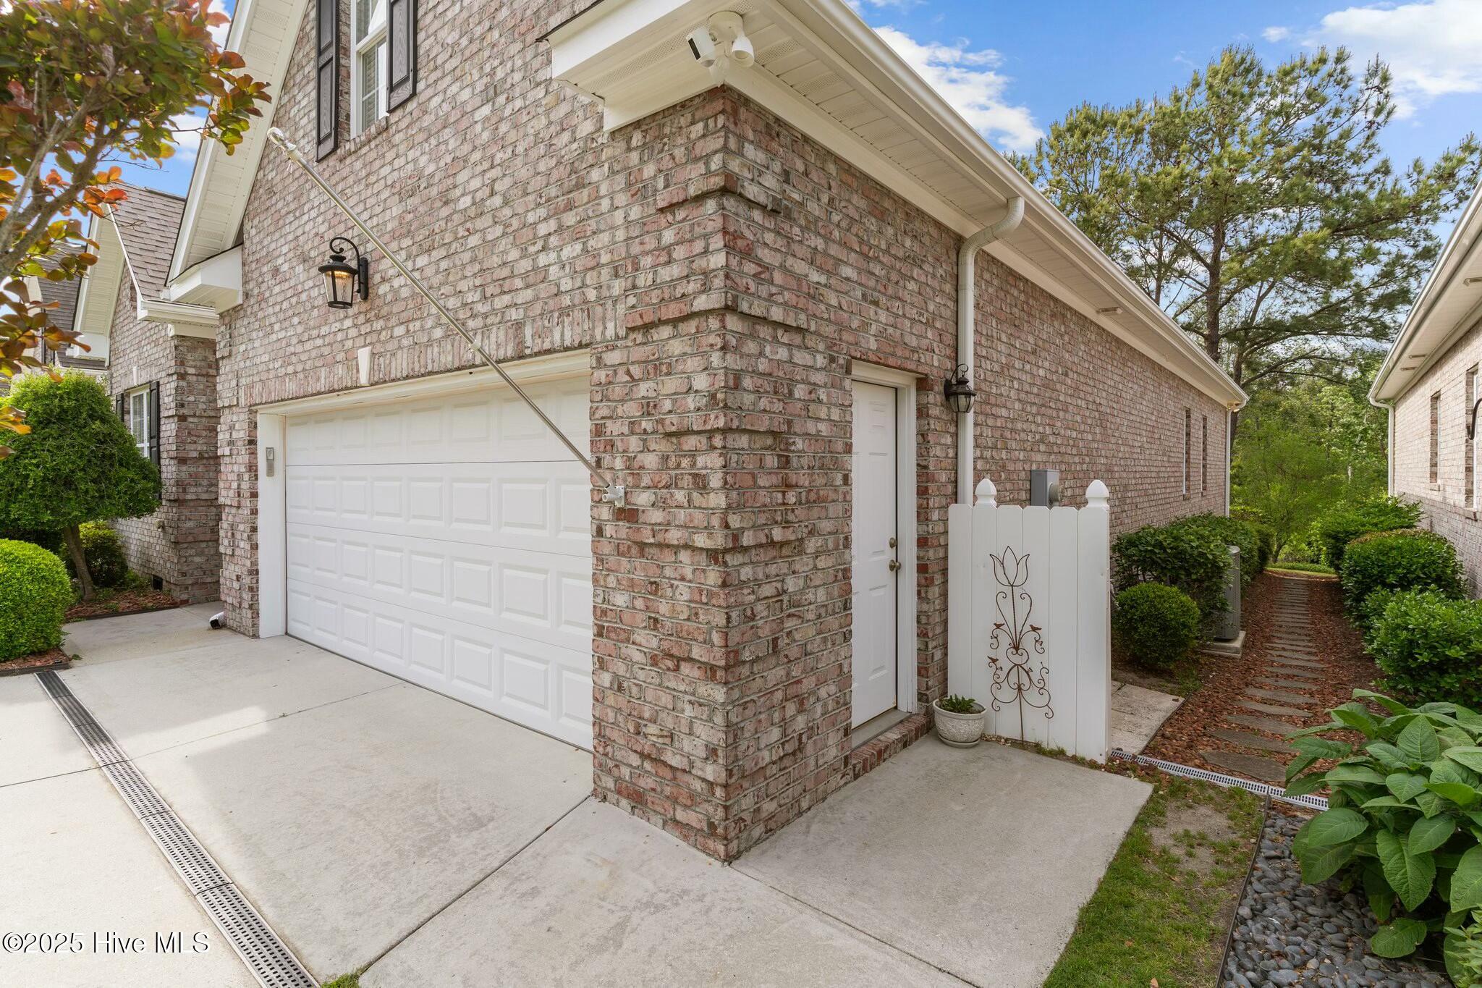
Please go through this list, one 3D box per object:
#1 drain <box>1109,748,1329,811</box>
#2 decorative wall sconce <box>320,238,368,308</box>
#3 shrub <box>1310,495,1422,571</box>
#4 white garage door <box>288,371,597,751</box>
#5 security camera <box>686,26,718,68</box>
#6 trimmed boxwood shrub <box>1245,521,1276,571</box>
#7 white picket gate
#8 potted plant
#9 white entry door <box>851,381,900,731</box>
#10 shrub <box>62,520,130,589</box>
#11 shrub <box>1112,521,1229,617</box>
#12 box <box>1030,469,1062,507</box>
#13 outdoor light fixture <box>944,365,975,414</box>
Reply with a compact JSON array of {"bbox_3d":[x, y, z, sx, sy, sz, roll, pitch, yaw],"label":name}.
[{"bbox_3d":[2.492,1.530,3.709,1.100,0.070,0.140,1,2,40],"label":"drain"},{"bbox_3d":[-2.878,-1.580,5.024,0.240,0.500,0.290,1,2,39],"label":"decorative wall sconce"},{"bbox_3d":[10.105,0.648,11.324,1.350,1.250,1.300,1,2,40],"label":"shrub"},{"bbox_3d":[-2.465,0.308,5.148,4.900,2.150,0.150,1,2,39],"label":"white garage door"},{"bbox_3d":[-0.151,-1.710,2.670,0.090,0.105,0.080,-33,7,-8],"label":"security camera"},{"bbox_3d":[8.522,0.823,11.830,0.850,0.870,0.900,1,2,40],"label":"trimmed boxwood shrub"},{"bbox_3d":[1.724,0.704,4.243,0.920,1.580,0.140,1,2,38],"label":"white picket gate"},{"bbox_3d":[1.310,1.365,4.232,0.295,0.280,0.295,1,2,40],"label":"potted plant"},{"bbox_3d":[0.708,0.352,4.104,0.080,2.050,0.840,1,2,40],"label":"white entry door"},{"bbox_3d":[-8.778,0.772,9.527,0.820,0.950,0.820,1,2,40],"label":"shrub"},{"bbox_3d":[3.914,0.850,6.378,0.950,1.140,0.950,1,2,40],"label":"shrub"},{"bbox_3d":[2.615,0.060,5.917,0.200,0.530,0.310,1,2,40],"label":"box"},{"bbox_3d":[1.421,-0.667,4.484,0.190,0.320,0.165,1,2,40],"label":"outdoor light fixture"}]

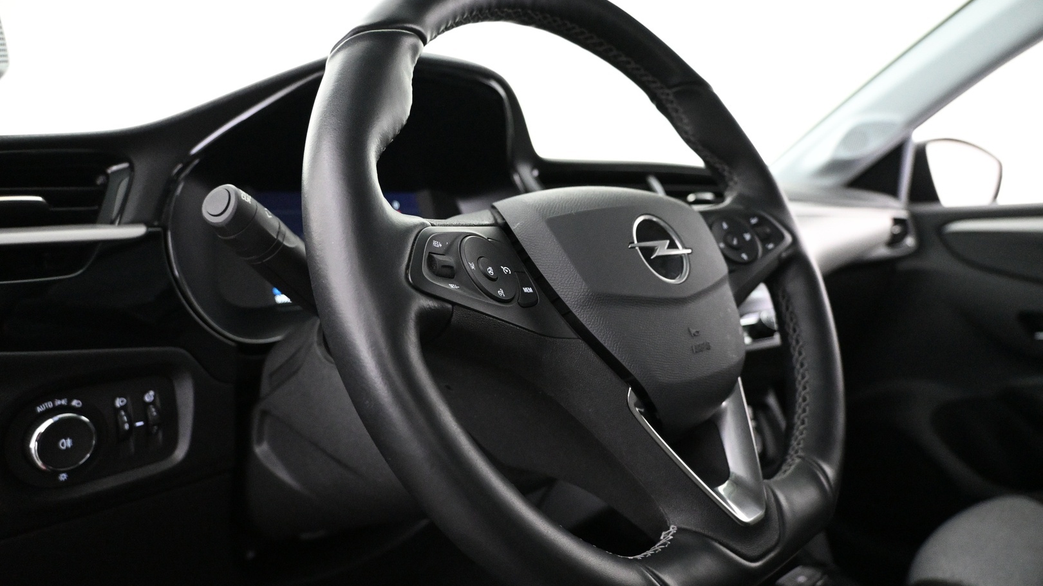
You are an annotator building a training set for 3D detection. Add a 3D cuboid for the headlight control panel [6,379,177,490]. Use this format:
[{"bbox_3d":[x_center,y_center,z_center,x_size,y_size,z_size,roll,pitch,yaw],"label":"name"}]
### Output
[{"bbox_3d":[-0.234,0.079,0.406,0.026,0.058,0.090,4,10,36],"label":"headlight control panel"}]

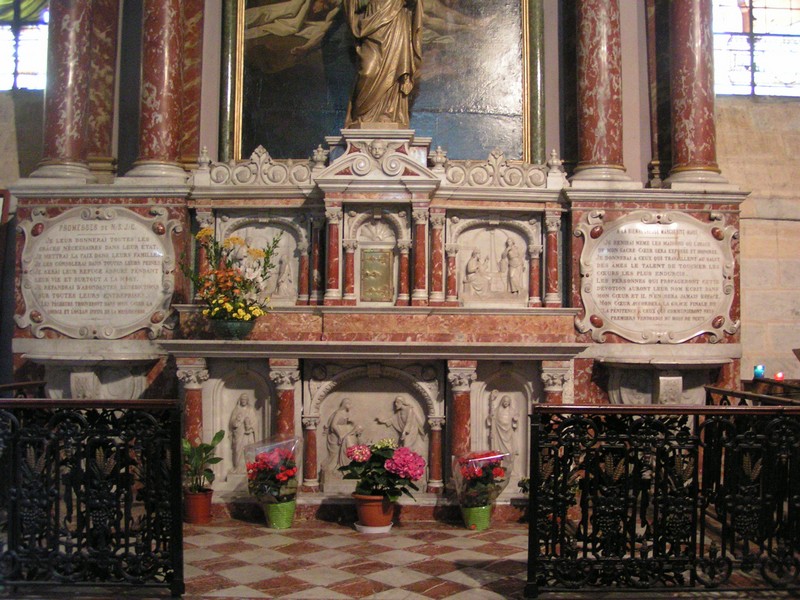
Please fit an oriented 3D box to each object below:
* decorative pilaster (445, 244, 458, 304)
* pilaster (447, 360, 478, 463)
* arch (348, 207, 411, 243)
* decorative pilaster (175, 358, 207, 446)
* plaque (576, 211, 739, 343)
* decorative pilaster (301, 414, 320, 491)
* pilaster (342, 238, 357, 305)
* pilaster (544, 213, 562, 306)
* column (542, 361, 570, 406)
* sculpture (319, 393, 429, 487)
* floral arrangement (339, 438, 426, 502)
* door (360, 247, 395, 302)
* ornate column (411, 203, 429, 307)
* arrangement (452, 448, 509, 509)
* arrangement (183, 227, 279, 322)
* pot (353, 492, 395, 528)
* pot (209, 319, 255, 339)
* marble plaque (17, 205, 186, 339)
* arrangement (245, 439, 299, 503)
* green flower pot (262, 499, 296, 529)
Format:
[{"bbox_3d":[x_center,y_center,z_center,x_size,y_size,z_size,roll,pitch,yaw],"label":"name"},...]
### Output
[{"bbox_3d":[0.338,-0.164,5.763,0.092,0.401,0.088,1,-3,0],"label":"decorative pilaster"},{"bbox_3d":[0.366,0.746,5.137,0.175,0.779,0.160,1,-3,0],"label":"pilaster"},{"bbox_3d":[-0.132,-0.464,5.395,0.399,0.222,0.120,1,-2,0],"label":"arch"},{"bbox_3d":[-1.195,0.721,5.065,0.182,0.786,0.180,1,-2,0],"label":"decorative pilaster"},{"bbox_3d":[1.566,-0.140,5.330,0.989,0.809,0.070,1,-2,0],"label":"plaque"},{"bbox_3d":[-0.521,0.906,5.166,0.106,0.438,0.105,1,-2,0],"label":"decorative pilaster"},{"bbox_3d":[-0.308,-0.174,5.365,0.085,0.402,0.085,0,-3,0],"label":"pilaster"},{"bbox_3d":[0.955,-0.252,5.463,0.112,0.608,0.112,0,-3,0],"label":"pilaster"},{"bbox_3d":[0.899,0.742,5.062,0.179,0.788,0.180,1,-2,0],"label":"column"},{"bbox_3d":[-0.152,0.799,5.050,0.636,0.561,0.080,0,-3,0],"label":"sculpture"},{"bbox_3d":[-0.096,0.930,4.792,0.465,0.335,0.420,1,-3,0],"label":"floral arrangement"},{"bbox_3d":[-0.139,-0.151,5.413,0.209,0.332,0.035,0,-3,0],"label":"door"},{"bbox_3d":[0.117,-0.262,5.287,0.108,0.600,0.108,0,-3,0],"label":"ornate column"},{"bbox_3d":[0.439,0.979,4.792,0.306,0.314,0.270,1,-2,0],"label":"arrangement"},{"bbox_3d":[-1.016,-0.157,5.298,0.575,0.560,0.400,1,-3,0],"label":"arrangement"},{"bbox_3d":[-0.144,1.151,4.782,0.225,0.183,0.225,1,-3,0],"label":"pot"},{"bbox_3d":[-0.978,0.160,5.099,0.267,0.139,0.260,1,-2,0],"label":"pot"},{"bbox_3d":[-1.831,-0.164,5.334,0.996,0.809,0.070,1,-2,0],"label":"marble plaque"},{"bbox_3d":[-0.703,0.941,4.805,0.295,0.364,0.270,1,-2,0],"label":"arrangement"},{"bbox_3d":[-0.661,1.173,4.834,0.168,0.152,0.165,1,-3,0],"label":"green flower pot"}]

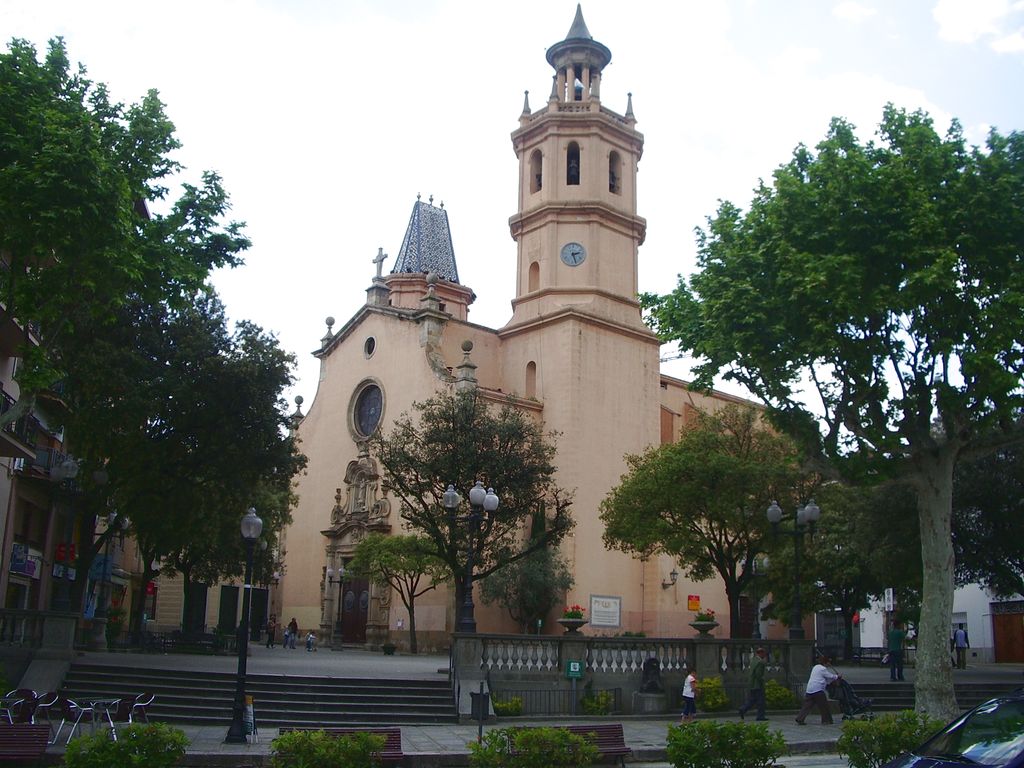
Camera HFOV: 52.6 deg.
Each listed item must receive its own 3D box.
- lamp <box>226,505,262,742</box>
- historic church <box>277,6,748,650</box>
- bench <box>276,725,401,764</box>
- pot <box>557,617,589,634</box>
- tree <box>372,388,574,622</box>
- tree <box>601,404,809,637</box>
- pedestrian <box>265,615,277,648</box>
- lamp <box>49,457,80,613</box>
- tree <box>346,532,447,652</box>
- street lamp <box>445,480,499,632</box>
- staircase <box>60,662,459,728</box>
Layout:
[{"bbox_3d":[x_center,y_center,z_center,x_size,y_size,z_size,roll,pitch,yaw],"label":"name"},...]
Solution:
[{"bbox_3d":[-4.113,3.693,15.918,0.380,3.730,0.380,2,-14,0],"label":"lamp"},{"bbox_3d":[2.688,-2.646,67.310,26.000,39.960,20.980,13,-18,-38],"label":"historic church"},{"bbox_3d":[-2.584,5.622,15.495,1.830,0.820,0.620,4,-13,-13],"label":"bench"},{"bbox_3d":[1.495,5.995,25.547,0.780,0.433,0.780,1,-13,0],"label":"pot"},{"bbox_3d":[-1.186,4.246,30.882,6.090,8.510,5.790,2,-14,0],"label":"tree"},{"bbox_3d":[6.215,4.841,32.918,6.500,8.417,6.300,1,-13,0],"label":"tree"},{"bbox_3d":[-11.530,11.822,49.433,0.380,1.640,0.500,-1,-14,12],"label":"pedestrian"},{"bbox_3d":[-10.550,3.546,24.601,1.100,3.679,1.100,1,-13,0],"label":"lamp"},{"bbox_3d":[-5.071,9.494,47.093,4.400,5.441,4.300,1,-13,0],"label":"tree"},{"bbox_3d":[-0.859,3.653,21.959,1.180,3.240,1.100,2,-14,0],"label":"street lamp"},{"bbox_3d":[-4.390,5.866,19.204,7.500,0.920,1.800,7,-15,-18],"label":"staircase"}]

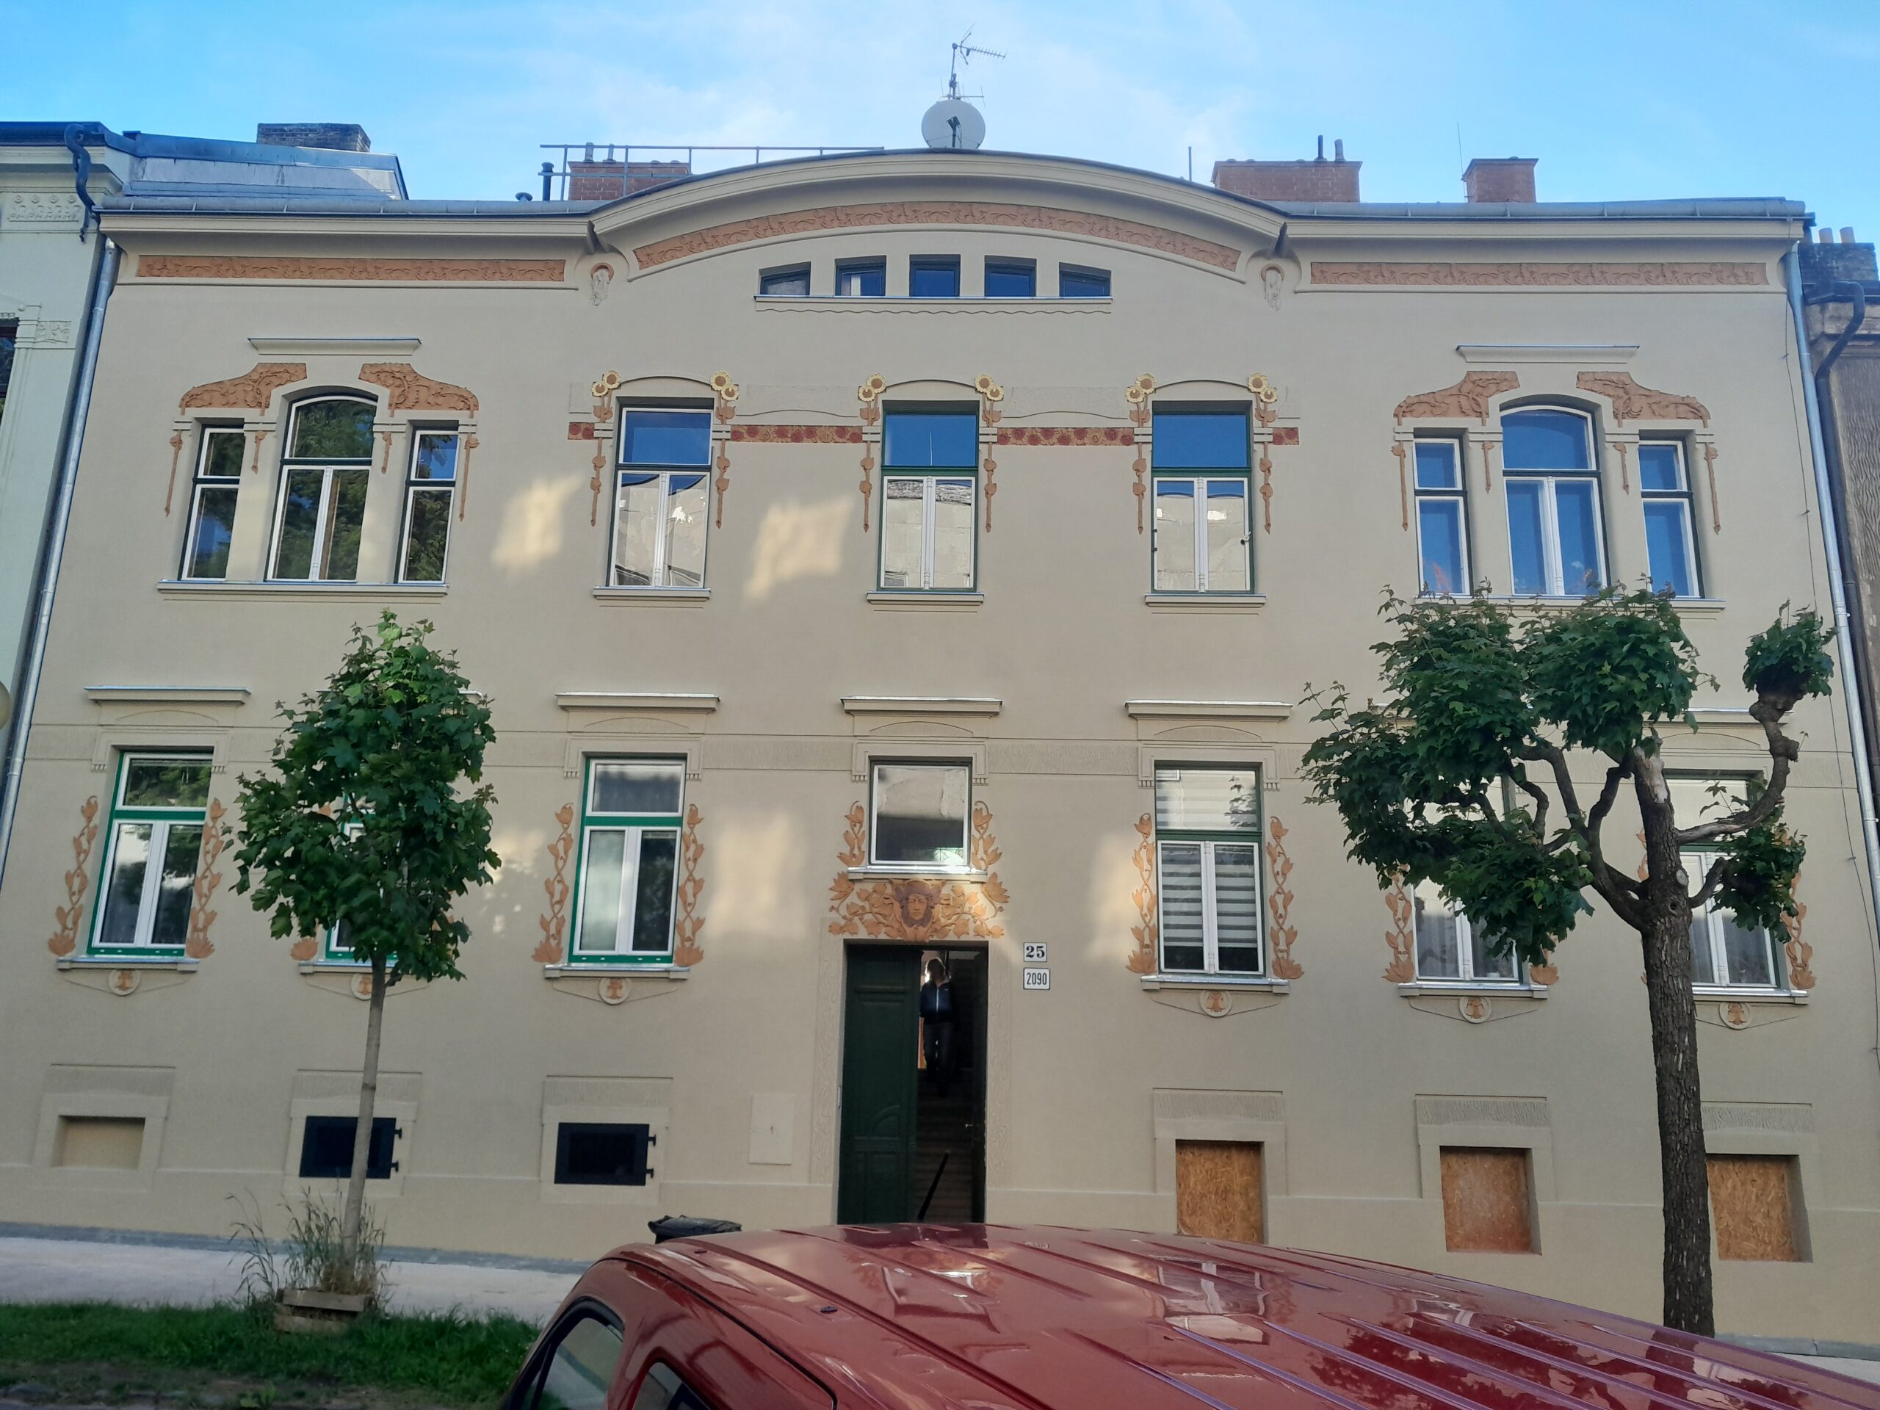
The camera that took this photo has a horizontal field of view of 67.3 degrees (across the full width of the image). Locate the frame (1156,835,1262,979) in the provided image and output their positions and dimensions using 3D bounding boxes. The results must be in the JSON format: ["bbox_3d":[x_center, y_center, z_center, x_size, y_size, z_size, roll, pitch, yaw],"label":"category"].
[{"bbox_3d":[2.646,1.970,13.800,1.026,1.335,0.100,1,-14,2],"label":"frame"}]

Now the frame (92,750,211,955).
[{"bbox_3d":[-8.435,1.578,15.123,1.029,2.167,0.130,1,-13,2],"label":"frame"}]

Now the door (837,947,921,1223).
[{"bbox_3d":[-0.608,4.104,14.502,0.780,3.113,0.090,1,-13,2],"label":"door"}]

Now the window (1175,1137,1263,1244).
[{"bbox_3d":[2.807,4.859,14.054,0.871,0.970,0.150,1,-13,2],"label":"window"}]

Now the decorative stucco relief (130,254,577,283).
[{"bbox_3d":[-6.471,-4.803,15.546,4.781,0.343,0.070,1,-14,2],"label":"decorative stucco relief"}]

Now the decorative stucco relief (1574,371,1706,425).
[{"bbox_3d":[7.793,-3.402,15.623,1.402,0.589,0.060,1,-13,2],"label":"decorative stucco relief"}]

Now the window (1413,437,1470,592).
[{"bbox_3d":[5.549,-2.074,15.587,0.539,1.816,0.120,1,-13,2],"label":"window"}]

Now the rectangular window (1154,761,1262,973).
[{"bbox_3d":[2.717,1.658,14.272,1.064,2.130,0.150,1,-14,2],"label":"rectangular window"}]

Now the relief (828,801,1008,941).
[{"bbox_3d":[-0.187,1.620,13.774,1.738,1.359,0.090,1,-14,2],"label":"relief"}]

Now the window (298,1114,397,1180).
[{"bbox_3d":[-5.754,4.308,13.756,0.900,0.567,0.090,1,-14,2],"label":"window"}]

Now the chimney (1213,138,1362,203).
[{"bbox_3d":[5.097,-7.716,20.821,2.123,1.495,0.500,1,-14,2],"label":"chimney"}]

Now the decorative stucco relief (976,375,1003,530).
[{"bbox_3d":[0.563,-2.801,15.681,0.291,1.839,0.060,1,-13,2],"label":"decorative stucco relief"}]

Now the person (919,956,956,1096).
[{"bbox_3d":[-0.041,4.035,17.760,0.500,1.710,0.420,1,-14,2],"label":"person"}]

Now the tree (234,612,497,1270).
[{"bbox_3d":[-4.228,1.585,10.225,1.941,4.726,1.900,1,-14,2],"label":"tree"}]

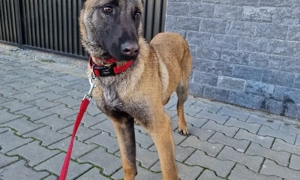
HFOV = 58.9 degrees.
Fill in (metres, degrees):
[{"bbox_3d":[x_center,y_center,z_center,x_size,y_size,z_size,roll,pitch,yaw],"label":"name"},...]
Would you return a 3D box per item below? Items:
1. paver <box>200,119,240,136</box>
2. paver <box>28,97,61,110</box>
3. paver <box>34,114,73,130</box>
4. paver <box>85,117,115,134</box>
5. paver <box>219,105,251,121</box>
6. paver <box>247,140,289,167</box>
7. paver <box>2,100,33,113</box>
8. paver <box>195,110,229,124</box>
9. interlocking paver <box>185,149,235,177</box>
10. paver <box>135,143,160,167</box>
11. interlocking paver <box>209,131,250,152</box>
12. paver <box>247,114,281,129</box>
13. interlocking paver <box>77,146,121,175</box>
[{"bbox_3d":[0.429,0.264,1.645,0.198,0.066,0.163,13,19,29],"label":"paver"},{"bbox_3d":[-0.740,0.122,1.854,0.200,0.060,0.162,13,19,30],"label":"paver"},{"bbox_3d":[-0.562,0.218,1.590,0.200,0.060,0.162,13,19,30],"label":"paver"},{"bbox_3d":[-0.227,0.252,1.545,0.198,0.066,0.163,13,19,29],"label":"paver"},{"bbox_3d":[0.585,0.204,1.881,0.200,0.060,0.162,13,19,30],"label":"paver"},{"bbox_3d":[0.609,0.353,1.385,0.200,0.060,0.162,13,19,30],"label":"paver"},{"bbox_3d":[-0.898,0.140,1.771,0.198,0.066,0.163,13,19,29],"label":"paver"},{"bbox_3d":[0.421,0.213,1.809,0.198,0.066,0.163,13,19,29],"label":"paver"},{"bbox_3d":[0.283,0.371,1.254,0.200,0.060,0.162,13,19,30],"label":"interlocking paver"},{"bbox_3d":[-0.049,0.343,1.284,0.198,0.066,0.163,13,19,29],"label":"paver"},{"bbox_3d":[0.438,0.312,1.485,0.200,0.060,0.162,13,19,30],"label":"interlocking paver"},{"bbox_3d":[0.753,0.244,1.777,0.198,0.066,0.163,13,19,29],"label":"paver"},{"bbox_3d":[-0.211,0.353,1.219,0.198,0.066,0.163,13,19,29],"label":"interlocking paver"}]

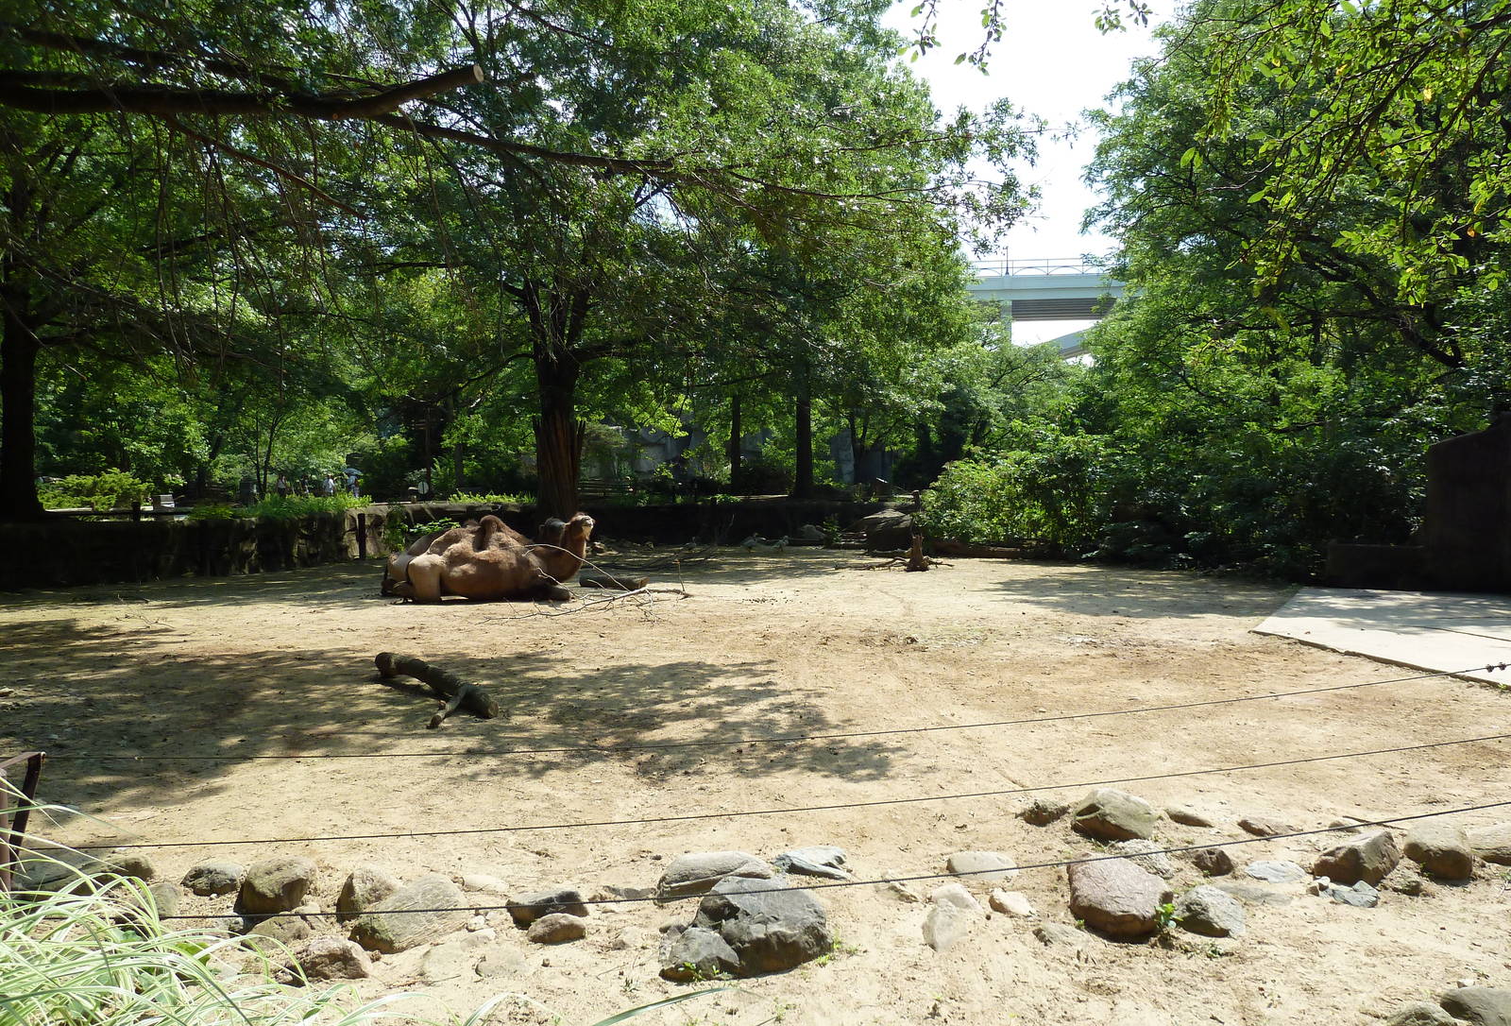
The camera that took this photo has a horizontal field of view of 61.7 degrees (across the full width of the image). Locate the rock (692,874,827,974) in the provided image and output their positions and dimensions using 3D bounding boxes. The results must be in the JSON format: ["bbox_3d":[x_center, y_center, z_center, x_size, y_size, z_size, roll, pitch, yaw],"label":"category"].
[{"bbox_3d":[0.025,1.567,4.891,0.539,0.294,0.404,0,2,0],"label":"rock"}]

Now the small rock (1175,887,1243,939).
[{"bbox_3d":[1.853,1.609,5.169,0.280,0.170,0.230,0,2,0],"label":"small rock"}]

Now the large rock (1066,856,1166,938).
[{"bbox_3d":[1.506,1.571,5.261,0.412,0.262,0.392,1,2,16],"label":"large rock"}]

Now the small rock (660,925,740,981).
[{"bbox_3d":[-0.206,1.621,4.745,0.300,0.170,0.230,0,2,0],"label":"small rock"}]

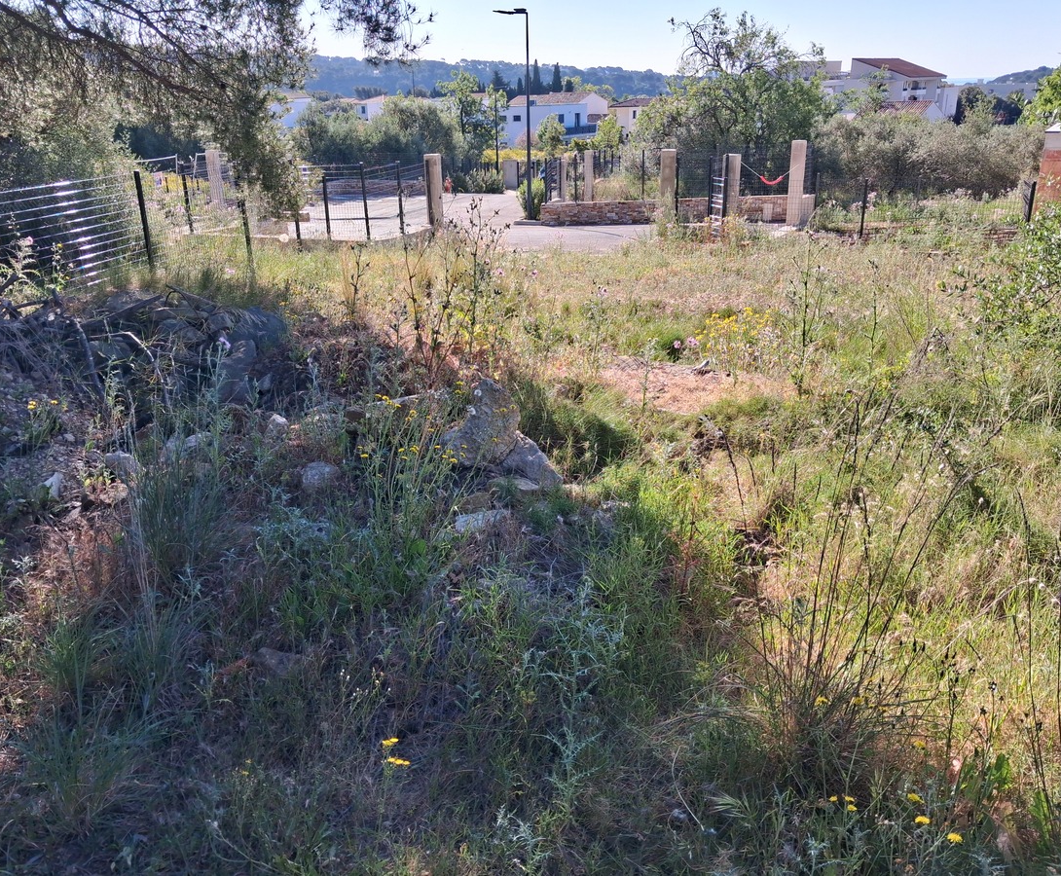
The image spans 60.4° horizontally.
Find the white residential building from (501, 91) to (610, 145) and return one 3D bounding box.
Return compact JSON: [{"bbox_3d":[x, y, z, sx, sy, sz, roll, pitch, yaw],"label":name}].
[{"bbox_3d":[2.545,-33.612,98.533,8.800,7.030,8.600,-20,28,-39],"label":"white residential building"}]

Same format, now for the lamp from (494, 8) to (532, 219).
[{"bbox_3d":[-0.403,-8.044,22.941,0.850,5.003,0.300,-1,21,0],"label":"lamp"}]

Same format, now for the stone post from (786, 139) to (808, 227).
[{"bbox_3d":[6.602,-6.386,22.765,0.370,2.032,0.370,-1,21,0],"label":"stone post"}]

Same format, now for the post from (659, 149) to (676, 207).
[{"bbox_3d":[3.439,-6.360,22.964,0.370,1.793,0.370,-1,21,0],"label":"post"}]

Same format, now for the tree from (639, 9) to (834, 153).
[{"bbox_3d":[6.184,-10.182,28.278,6.090,5.717,5.800,-1,21,0],"label":"tree"}]

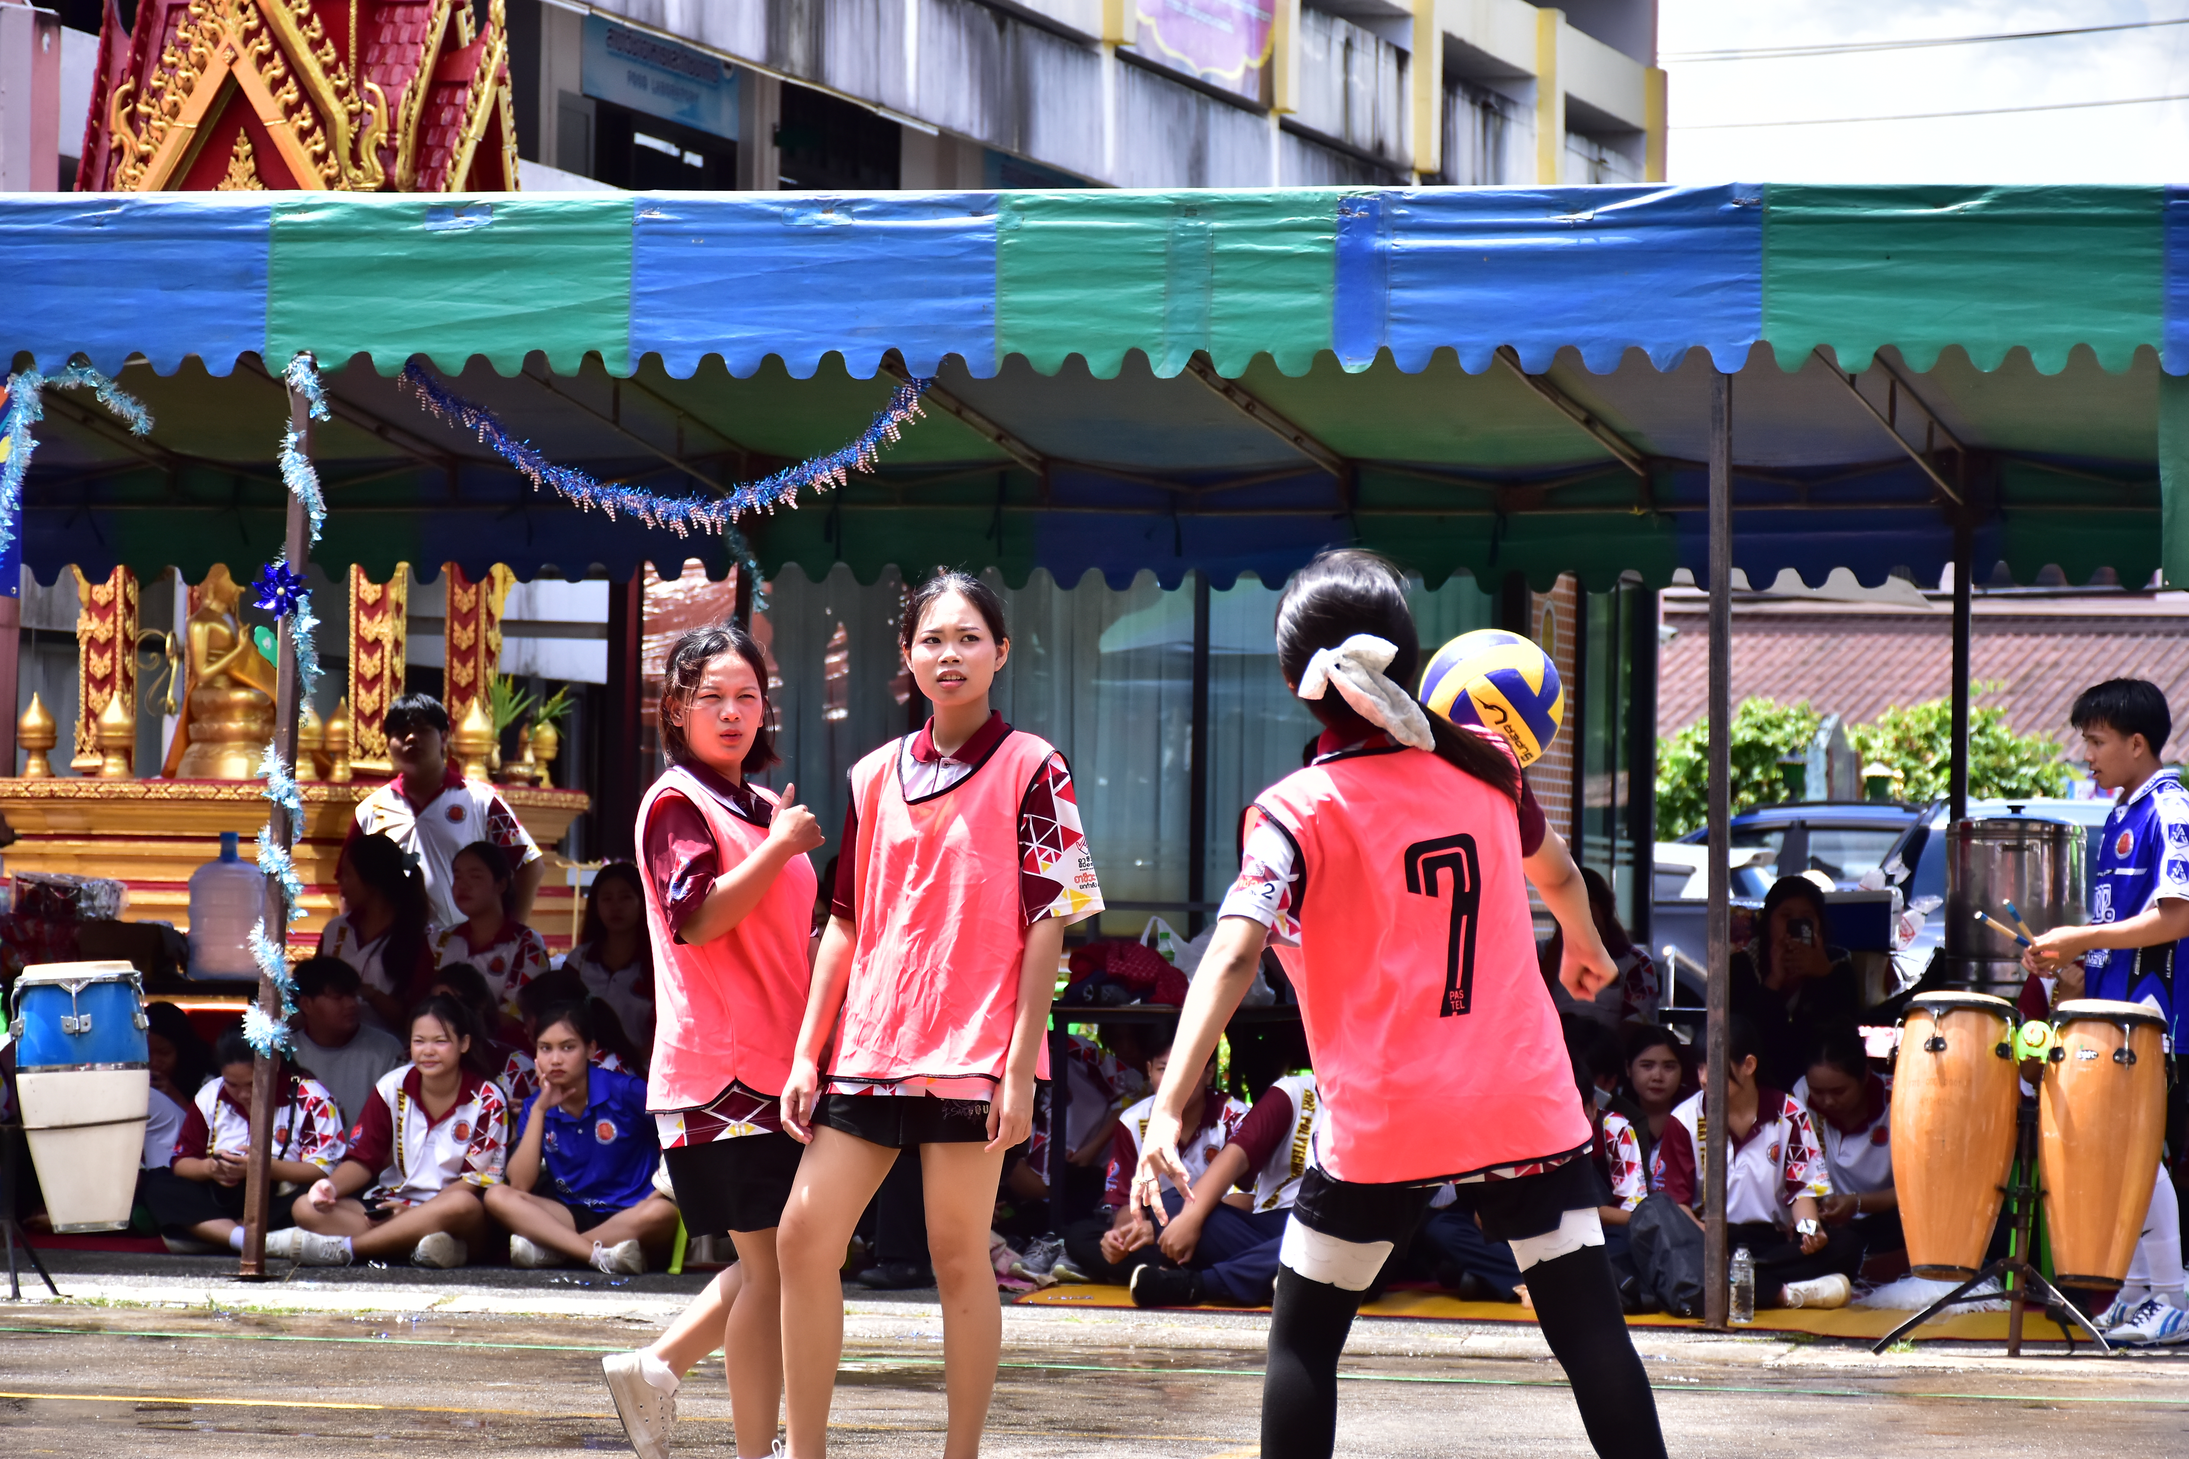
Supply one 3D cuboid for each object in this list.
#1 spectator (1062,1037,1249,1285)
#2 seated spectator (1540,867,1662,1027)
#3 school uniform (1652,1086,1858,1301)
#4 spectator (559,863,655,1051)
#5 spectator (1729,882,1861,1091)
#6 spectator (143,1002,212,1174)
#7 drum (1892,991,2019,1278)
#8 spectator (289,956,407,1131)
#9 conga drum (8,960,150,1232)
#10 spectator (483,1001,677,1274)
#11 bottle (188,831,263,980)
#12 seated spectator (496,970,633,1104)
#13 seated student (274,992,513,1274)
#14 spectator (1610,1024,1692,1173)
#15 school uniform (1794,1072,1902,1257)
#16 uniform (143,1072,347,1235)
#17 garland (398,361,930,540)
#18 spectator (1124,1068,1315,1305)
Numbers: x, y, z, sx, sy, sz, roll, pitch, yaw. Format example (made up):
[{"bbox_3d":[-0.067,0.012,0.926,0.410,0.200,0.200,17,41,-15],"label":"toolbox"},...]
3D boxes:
[{"bbox_3d":[0.221,1.245,22.400,0.620,0.750,0.650,1,-2,5],"label":"spectator"},{"bbox_3d":[1.414,0.957,21.600,0.450,1.150,0.700,1,-2,20],"label":"seated spectator"},{"bbox_3d":[1.878,1.305,22.000,0.580,0.620,0.600,1,-2,10],"label":"school uniform"},{"bbox_3d":[-1.423,0.954,22.900,0.450,1.130,0.700,1,-2,12],"label":"spectator"},{"bbox_3d":[2.189,1.086,24.200,0.500,1.250,0.750,1,-2,3],"label":"spectator"},{"bbox_3d":[-2.649,1.104,21.300,0.520,0.740,0.620,0,-2,27],"label":"spectator"},{"bbox_3d":[2.074,0.977,18.600,0.305,0.700,0.305,3,2,0],"label":"drum"},{"bbox_3d":[-2.307,1.155,23.700,0.550,0.900,0.650,1,-2,3],"label":"spectator"},{"bbox_3d":[-2.578,0.931,19.600,0.360,0.690,0.360,-3,1,6],"label":"conga drum"},{"bbox_3d":[-1.424,1.129,21.400,0.550,0.760,0.670,1,-1,9],"label":"spectator"},{"bbox_3d":[-2.844,0.581,25.400,0.270,0.485,0.270,1,-2,0],"label":"bottle"},{"bbox_3d":[-1.524,1.107,22.300,0.580,0.820,0.660,0,-1,30],"label":"seated spectator"},{"bbox_3d":[-1.945,1.115,21.500,0.610,0.770,0.700,1,-1,14],"label":"seated student"},{"bbox_3d":[1.654,1.261,22.800,0.520,0.790,0.650,1,-2,8],"label":"spectator"},{"bbox_3d":[2.075,1.189,20.800,0.520,0.540,0.550,1,-2,20],"label":"school uniform"},{"bbox_3d":[-2.334,1.179,21.200,0.560,0.470,0.520,1,-2,12],"label":"uniform"},{"bbox_3d":[-1.147,-0.758,20.600,1.460,0.500,0.130,0,-1,18],"label":"garland"},{"bbox_3d":[0.453,1.091,20.350,0.620,0.820,0.700,0,-2,36],"label":"spectator"}]

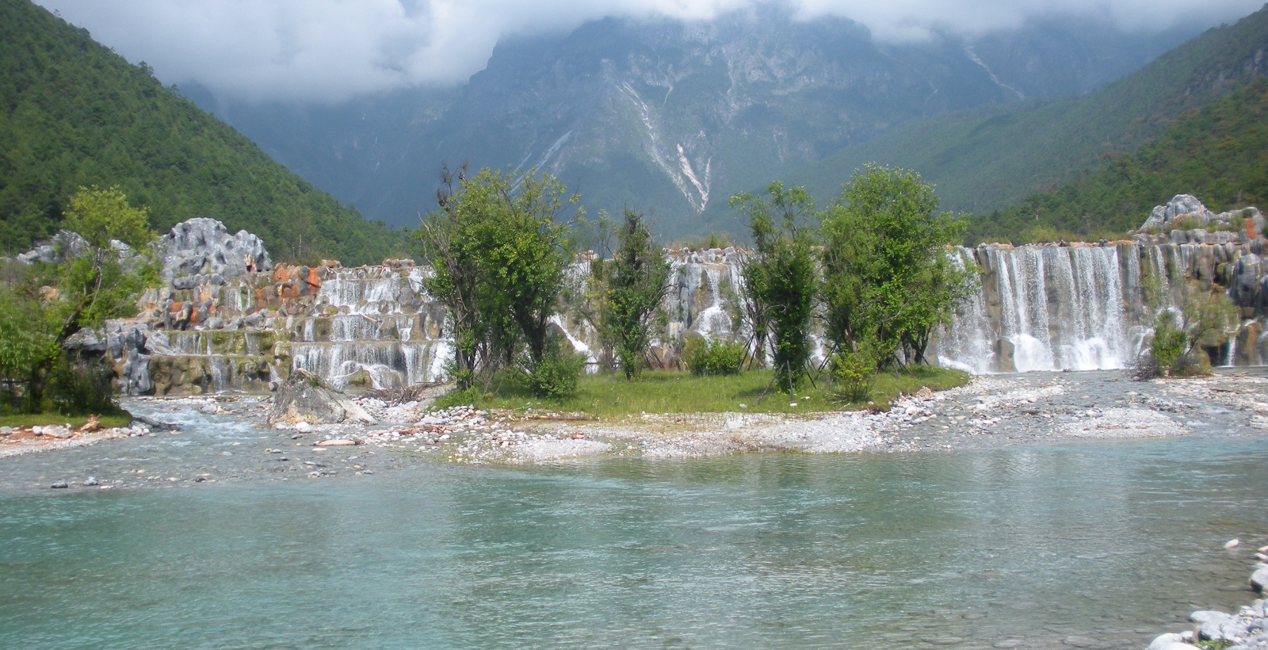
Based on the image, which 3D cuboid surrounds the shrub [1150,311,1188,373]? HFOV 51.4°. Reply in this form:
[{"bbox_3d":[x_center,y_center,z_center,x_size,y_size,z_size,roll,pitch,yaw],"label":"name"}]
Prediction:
[{"bbox_3d":[18.782,0.609,46.300,1.360,2.230,1.290,0,1,0],"label":"shrub"}]

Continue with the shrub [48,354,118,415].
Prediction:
[{"bbox_3d":[-12.739,1.375,30.500,1.630,1.400,1.550,0,1,0],"label":"shrub"}]

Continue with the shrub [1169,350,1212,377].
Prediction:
[{"bbox_3d":[19.437,1.330,46.000,1.520,0.970,1.440,0,1,0],"label":"shrub"}]

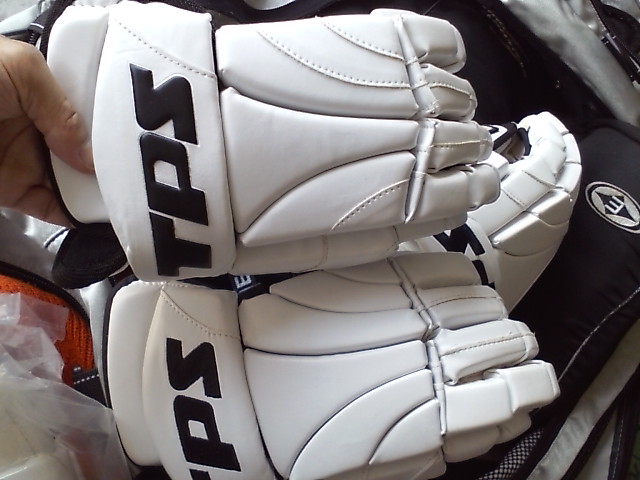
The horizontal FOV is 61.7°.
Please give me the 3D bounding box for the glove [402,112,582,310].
[{"bbox_3d":[0.172,-0.019,0.580,0.130,0.160,0.280,24,56,40],"label":"glove"}]

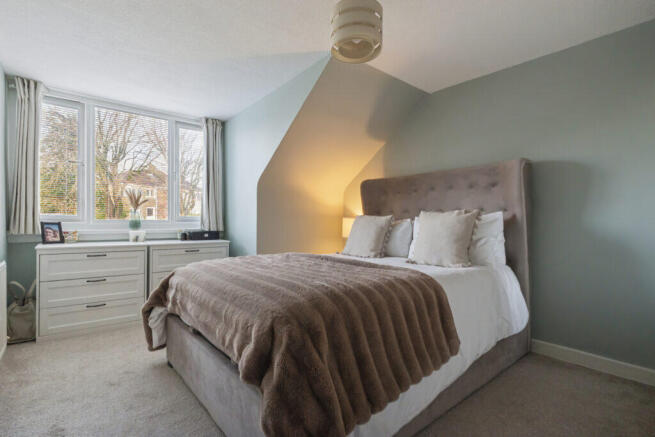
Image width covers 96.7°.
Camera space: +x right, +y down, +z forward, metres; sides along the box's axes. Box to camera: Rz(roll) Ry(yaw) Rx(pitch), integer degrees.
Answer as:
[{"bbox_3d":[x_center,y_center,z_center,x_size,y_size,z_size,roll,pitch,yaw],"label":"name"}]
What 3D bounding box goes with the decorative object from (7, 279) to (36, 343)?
[{"bbox_3d":[-2.559,0.763,2.443,0.220,0.480,0.190,1,0,-40],"label":"decorative object"}]

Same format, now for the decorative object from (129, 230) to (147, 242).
[{"bbox_3d":[-1.973,0.188,3.020,0.140,0.115,0.110,1,0,-40],"label":"decorative object"}]

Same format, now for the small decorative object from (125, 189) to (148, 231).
[{"bbox_3d":[-2.139,-0.097,3.269,0.220,0.460,0.180,1,0,-40],"label":"small decorative object"}]

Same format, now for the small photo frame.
[{"bbox_3d":[-2.491,0.141,2.650,0.070,0.192,0.145,1,0,35],"label":"small photo frame"}]

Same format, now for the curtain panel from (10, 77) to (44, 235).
[{"bbox_3d":[-2.773,-0.568,2.693,0.230,1.420,0.100,1,0,-40],"label":"curtain panel"}]

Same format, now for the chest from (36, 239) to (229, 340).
[{"bbox_3d":[-1.897,0.630,3.037,1.590,0.772,0.470,1,0,-40],"label":"chest"}]

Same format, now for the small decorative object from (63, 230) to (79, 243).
[{"bbox_3d":[-2.429,0.184,2.755,0.120,0.106,0.080,1,0,-40],"label":"small decorative object"}]

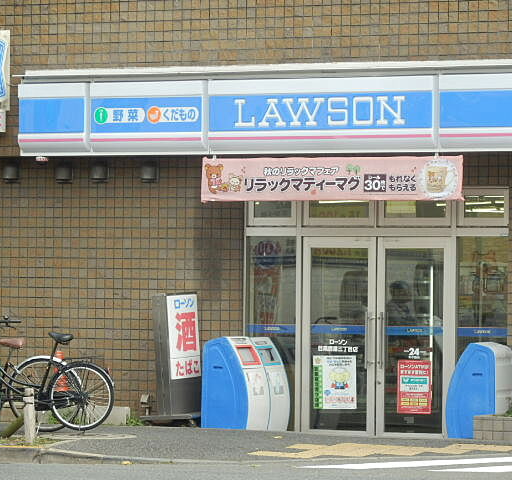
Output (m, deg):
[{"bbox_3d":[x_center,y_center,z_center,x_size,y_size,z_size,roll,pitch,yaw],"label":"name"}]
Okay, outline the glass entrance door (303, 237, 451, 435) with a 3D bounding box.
[{"bbox_3d":[1.251,0.997,38.123,1.730,2.061,0.090,0,-1,28],"label":"glass entrance door"}]

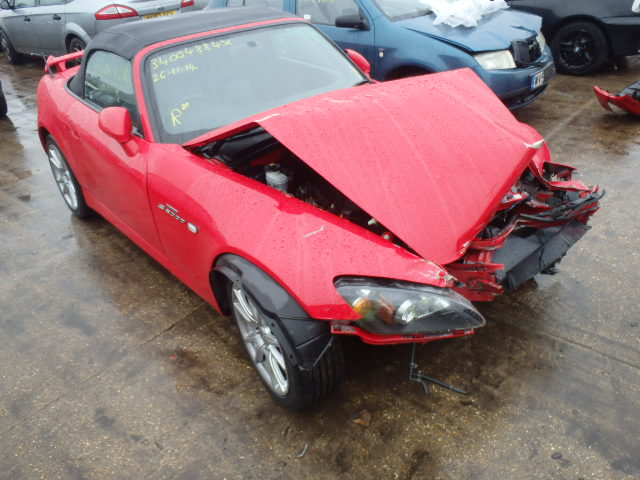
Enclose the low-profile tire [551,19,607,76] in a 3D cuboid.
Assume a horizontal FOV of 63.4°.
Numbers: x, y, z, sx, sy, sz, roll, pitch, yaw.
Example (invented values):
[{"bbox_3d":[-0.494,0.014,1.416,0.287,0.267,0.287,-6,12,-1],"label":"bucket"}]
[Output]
[{"bbox_3d":[3.257,-2.390,6.477,0.625,0.625,0.220,23,39,40],"label":"low-profile tire"}]

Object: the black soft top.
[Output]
[{"bbox_3d":[-0.868,-1.230,3.323,1.300,0.410,1.200,-26,35,-33],"label":"black soft top"}]

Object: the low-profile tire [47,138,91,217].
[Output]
[{"bbox_3d":[-1.698,-0.462,3.642,0.240,0.628,0.628,-26,35,-33],"label":"low-profile tire"}]

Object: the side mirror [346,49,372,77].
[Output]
[{"bbox_3d":[0.254,-1.117,3.302,0.210,0.180,0.150,-26,35,-33],"label":"side mirror"}]

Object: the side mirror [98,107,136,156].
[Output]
[{"bbox_3d":[-0.953,-0.537,2.437,0.210,0.180,0.150,-26,35,-33],"label":"side mirror"}]

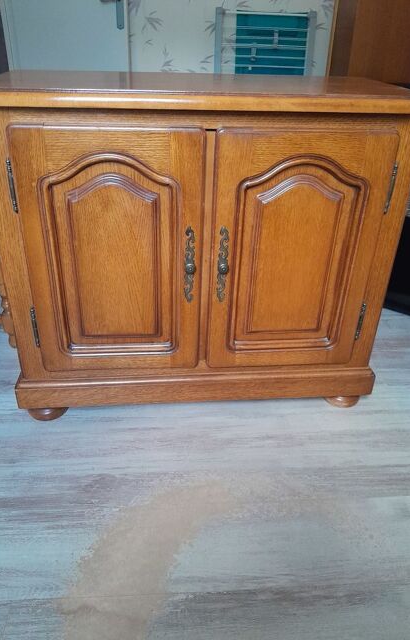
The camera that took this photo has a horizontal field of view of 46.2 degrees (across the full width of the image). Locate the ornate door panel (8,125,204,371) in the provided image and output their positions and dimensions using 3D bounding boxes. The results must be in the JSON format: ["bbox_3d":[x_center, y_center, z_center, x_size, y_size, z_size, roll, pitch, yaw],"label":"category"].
[{"bbox_3d":[-0.201,-0.125,1.078,0.379,0.581,0.029,-1,30,-6],"label":"ornate door panel"}]

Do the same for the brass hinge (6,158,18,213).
[{"bbox_3d":[-0.390,-0.269,0.974,0.011,0.111,0.012,-1,30,-6],"label":"brass hinge"}]

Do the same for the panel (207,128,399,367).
[{"bbox_3d":[0.206,-0.133,1.120,0.384,0.583,0.029,-1,30,-6],"label":"panel"}]

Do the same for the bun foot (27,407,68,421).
[{"bbox_3d":[-0.426,0.231,1.302,0.102,0.055,0.102,-1,30,-6],"label":"bun foot"}]

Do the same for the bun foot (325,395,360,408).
[{"bbox_3d":[0.400,0.211,1.385,0.102,0.055,0.102,-1,30,-6],"label":"bun foot"}]

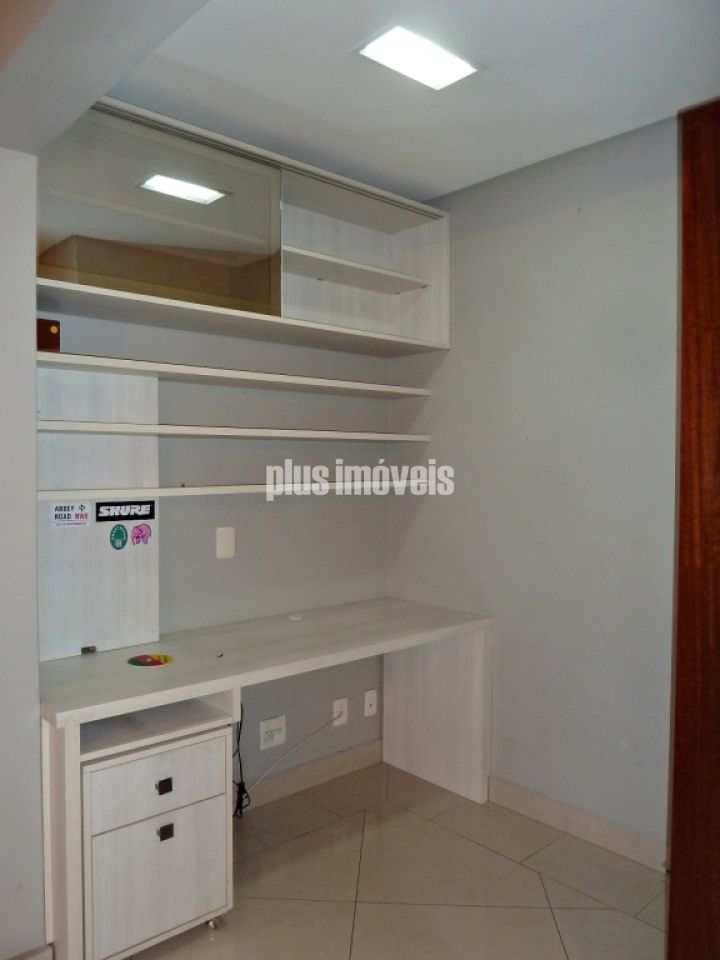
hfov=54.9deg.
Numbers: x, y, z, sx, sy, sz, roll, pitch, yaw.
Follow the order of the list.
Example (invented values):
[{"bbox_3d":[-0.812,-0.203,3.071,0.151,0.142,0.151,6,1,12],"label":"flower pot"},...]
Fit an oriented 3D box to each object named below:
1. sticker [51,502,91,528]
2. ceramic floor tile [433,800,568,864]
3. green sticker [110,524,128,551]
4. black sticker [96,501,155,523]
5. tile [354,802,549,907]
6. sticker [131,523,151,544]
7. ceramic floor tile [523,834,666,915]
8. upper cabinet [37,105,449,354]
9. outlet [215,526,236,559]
[{"bbox_3d":[-0.918,0.109,2.208,0.121,0.075,0.004,-1,2,-41],"label":"sticker"},{"bbox_3d":[0.517,1.317,2.630,0.298,0.010,0.398,-1,2,-44],"label":"ceramic floor tile"},{"bbox_3d":[-0.801,0.191,2.311,0.061,0.086,0.004,-1,2,-41],"label":"green sticker"},{"bbox_3d":[-0.782,0.105,2.325,0.201,0.064,0.004,-1,2,-41],"label":"black sticker"},{"bbox_3d":[0.302,1.321,2.457,0.600,0.010,0.600,0,1,3],"label":"tile"},{"bbox_3d":[-0.743,0.186,2.361,0.073,0.072,0.004,-1,2,-41],"label":"sticker"},{"bbox_3d":[0.792,1.312,2.321,0.292,0.010,0.403,0,0,-44],"label":"ceramic floor tile"},{"bbox_3d":[-0.365,-0.827,2.512,1.660,0.570,0.340,-1,2,-41],"label":"upper cabinet"},{"bbox_3d":[-0.507,0.240,2.636,0.083,0.118,0.010,-1,2,-41],"label":"outlet"}]

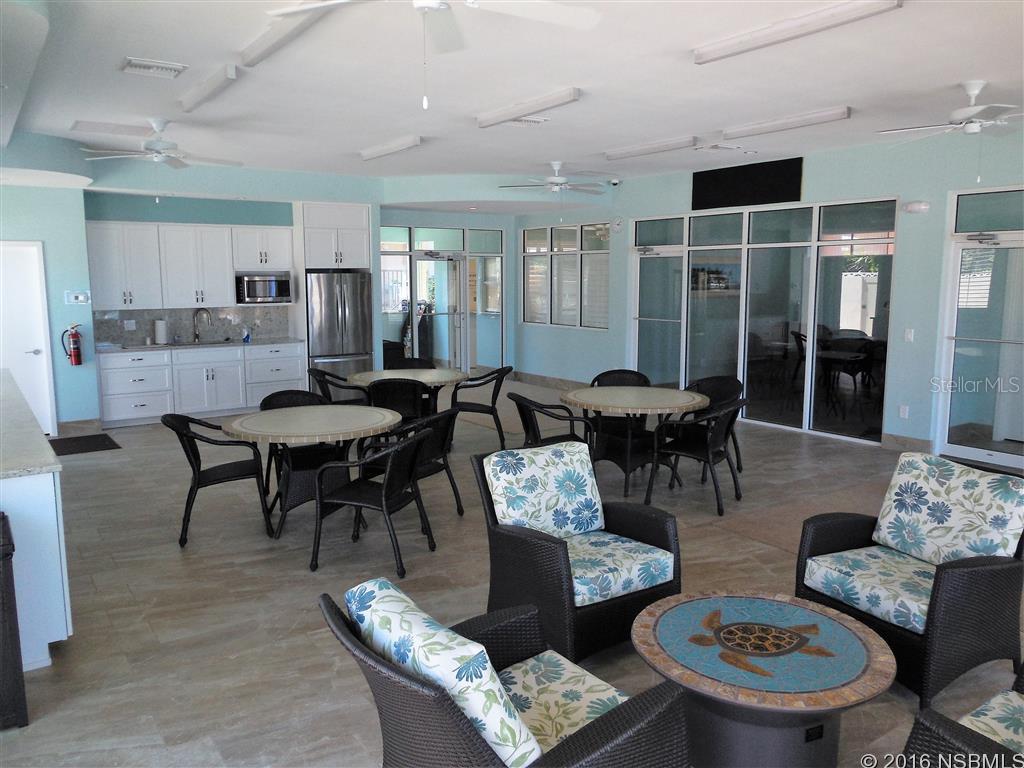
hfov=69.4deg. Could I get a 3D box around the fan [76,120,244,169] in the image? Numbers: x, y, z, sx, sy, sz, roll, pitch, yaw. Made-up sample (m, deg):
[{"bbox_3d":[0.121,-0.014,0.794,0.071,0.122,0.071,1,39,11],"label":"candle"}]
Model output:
[{"bbox_3d":[-2.985,-2.058,6.290,1.320,0.360,1.320,-6,10,-37],"label":"fan"}]

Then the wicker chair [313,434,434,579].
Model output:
[{"bbox_3d":[-0.820,0.666,4.486,0.610,0.830,0.570,2,8,14],"label":"wicker chair"}]

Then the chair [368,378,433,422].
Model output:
[{"bbox_3d":[-1.000,0.329,6.920,0.570,0.830,0.630,0,8,-3],"label":"chair"}]

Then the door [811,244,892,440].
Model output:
[{"bbox_3d":[3.639,-0.444,7.981,0.060,2.070,0.820,-6,10,-37],"label":"door"}]

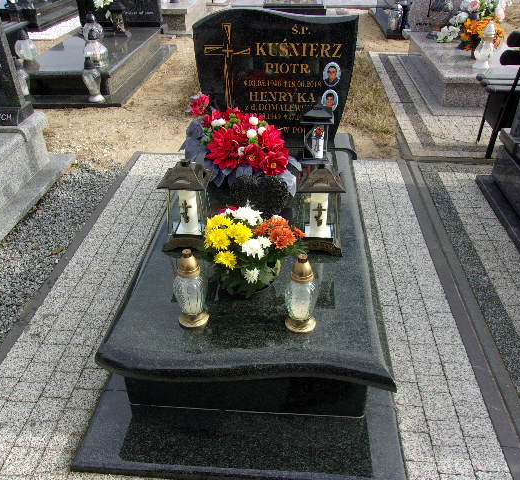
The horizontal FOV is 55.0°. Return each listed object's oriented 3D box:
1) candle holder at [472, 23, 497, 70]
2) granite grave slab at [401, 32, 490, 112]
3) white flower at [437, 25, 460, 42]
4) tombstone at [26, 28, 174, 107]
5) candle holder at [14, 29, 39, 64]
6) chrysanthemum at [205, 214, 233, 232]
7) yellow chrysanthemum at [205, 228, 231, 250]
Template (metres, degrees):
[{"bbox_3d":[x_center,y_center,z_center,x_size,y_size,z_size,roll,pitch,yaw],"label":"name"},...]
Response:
[{"bbox_3d":[1.874,-1.617,4.149,0.145,0.348,0.145,2,34,4],"label":"candle holder"},{"bbox_3d":[2.076,-1.702,4.873,1.095,0.285,1.942,2,34,4],"label":"granite grave slab"},{"bbox_3d":[1.934,-2.119,5.122,0.220,0.150,0.150,2,34,4],"label":"white flower"},{"bbox_3d":[-1.606,-1.860,5.105,1.070,0.250,2.200,2,34,4],"label":"tombstone"},{"bbox_3d":[-2.046,-1.680,4.375,0.175,0.302,0.175,2,34,4],"label":"candle holder"},{"bbox_3d":[-0.140,-0.056,1.684,0.092,0.052,0.085,2,34,4],"label":"chrysanthemum"},{"bbox_3d":[-0.141,-0.002,1.657,0.085,0.052,0.062,2,34,4],"label":"yellow chrysanthemum"}]

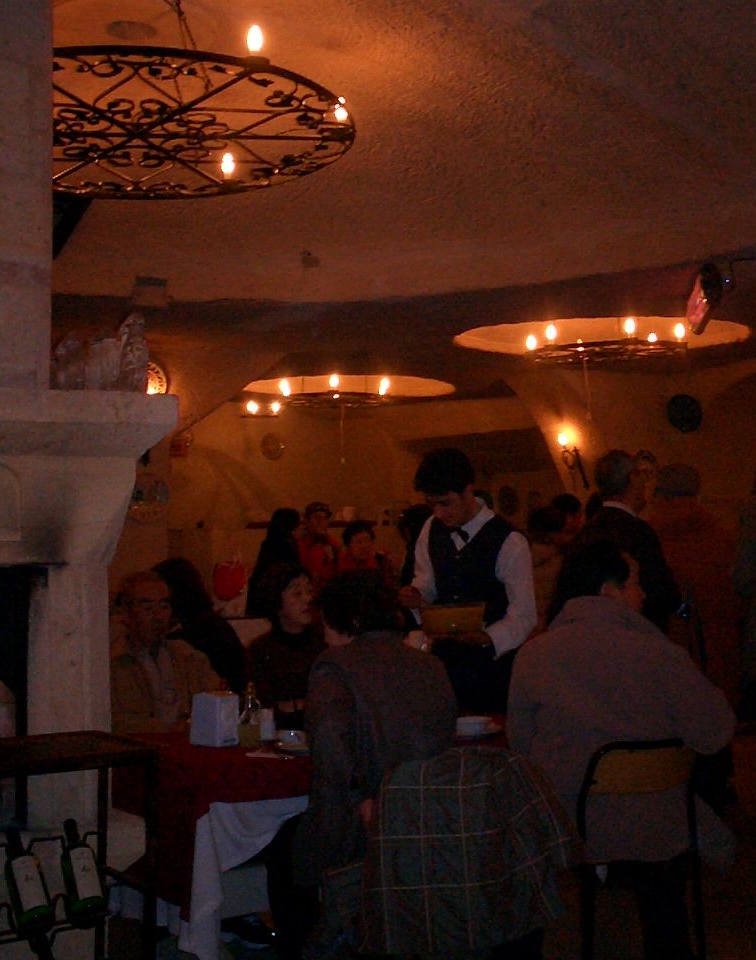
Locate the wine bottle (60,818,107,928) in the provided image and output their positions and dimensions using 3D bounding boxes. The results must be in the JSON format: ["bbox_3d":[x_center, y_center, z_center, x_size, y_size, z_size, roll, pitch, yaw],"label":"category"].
[{"bbox_3d":[-0.649,0.832,2.970,0.076,0.076,0.300,-16,29,-16],"label":"wine bottle"}]

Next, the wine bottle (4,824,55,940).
[{"bbox_3d":[-0.756,0.834,2.910,0.076,0.076,0.300,-13,29,-18],"label":"wine bottle"}]

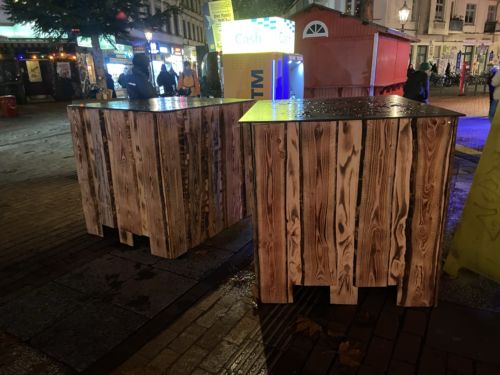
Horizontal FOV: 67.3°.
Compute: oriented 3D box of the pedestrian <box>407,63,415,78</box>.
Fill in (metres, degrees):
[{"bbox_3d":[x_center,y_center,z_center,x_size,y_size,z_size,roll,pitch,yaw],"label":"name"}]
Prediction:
[{"bbox_3d":[5.545,-3.462,13.118,0.480,1.620,0.340,5,19,22],"label":"pedestrian"}]

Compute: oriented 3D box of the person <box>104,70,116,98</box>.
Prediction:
[{"bbox_3d":[-4.750,-3.214,13.092,0.500,1.620,0.350,-7,18,-17],"label":"person"}]

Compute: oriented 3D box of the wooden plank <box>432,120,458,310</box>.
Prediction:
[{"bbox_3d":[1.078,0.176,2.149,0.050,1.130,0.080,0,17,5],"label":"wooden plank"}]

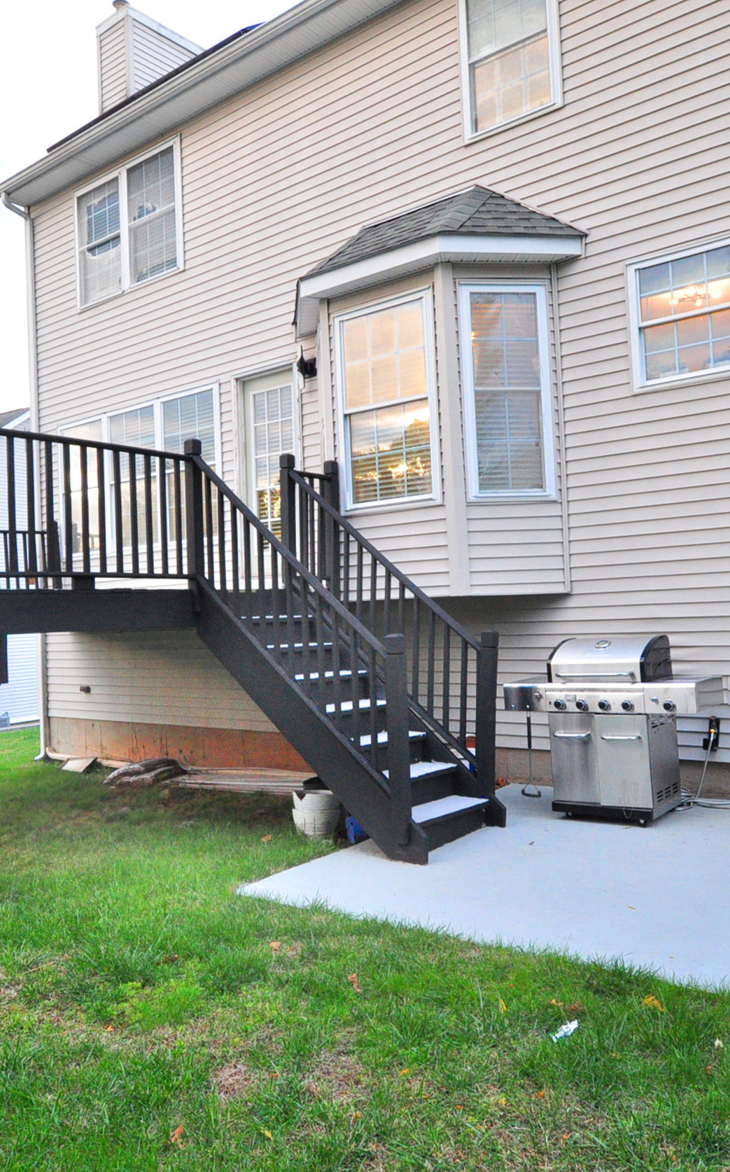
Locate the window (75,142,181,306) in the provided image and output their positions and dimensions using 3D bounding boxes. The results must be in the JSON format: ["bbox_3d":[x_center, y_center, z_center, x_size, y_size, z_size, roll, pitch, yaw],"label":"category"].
[{"bbox_3d":[-2.695,-4.036,9.982,1.870,1.440,0.100,-4,-2,37],"label":"window"}]

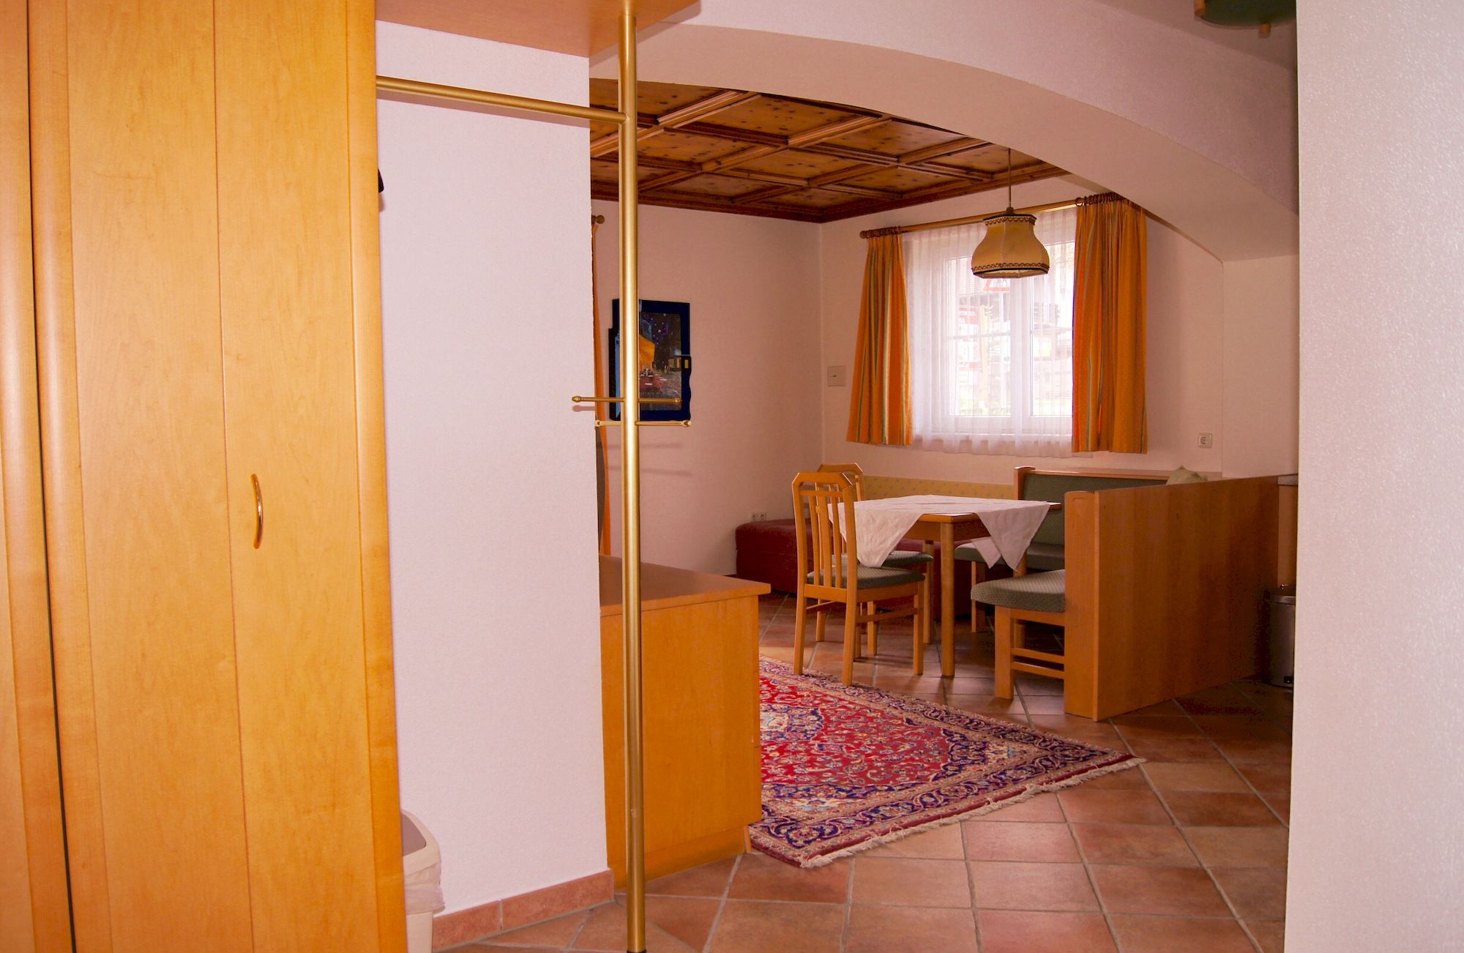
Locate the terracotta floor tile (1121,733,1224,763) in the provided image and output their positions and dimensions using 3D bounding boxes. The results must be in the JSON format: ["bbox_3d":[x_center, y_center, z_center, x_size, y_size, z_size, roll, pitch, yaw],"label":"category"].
[{"bbox_3d":[1.545,0.964,3.835,0.300,0.012,0.290,0,3,9],"label":"terracotta floor tile"}]

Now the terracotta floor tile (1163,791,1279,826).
[{"bbox_3d":[1.475,1.012,3.322,0.300,0.012,0.300,-1,3,8],"label":"terracotta floor tile"}]

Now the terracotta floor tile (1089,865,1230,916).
[{"bbox_3d":[1.078,1.049,2.775,0.300,0.012,0.300,-1,3,8],"label":"terracotta floor tile"}]

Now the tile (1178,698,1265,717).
[{"bbox_3d":[1.936,0.926,4.371,0.300,0.012,0.290,0,3,9],"label":"tile"}]

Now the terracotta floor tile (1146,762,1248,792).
[{"bbox_3d":[1.497,0.980,3.547,0.300,0.012,0.290,0,3,9],"label":"terracotta floor tile"}]

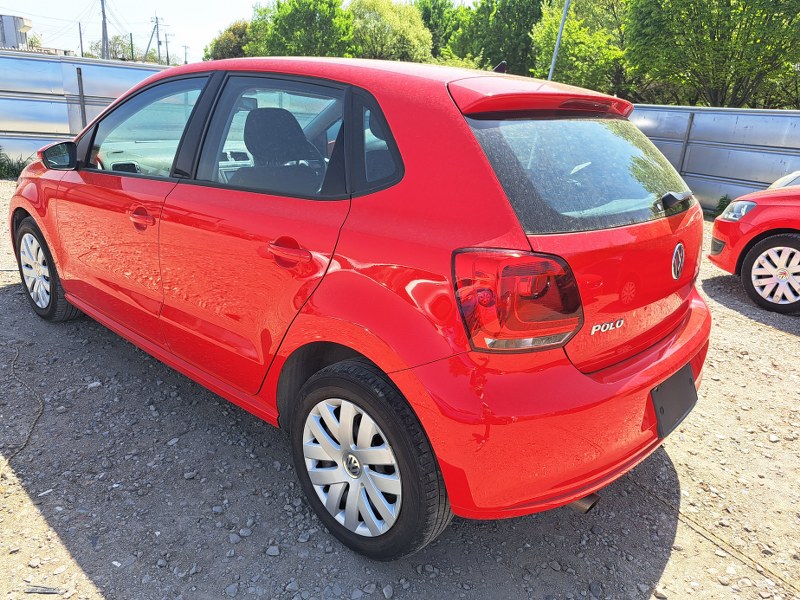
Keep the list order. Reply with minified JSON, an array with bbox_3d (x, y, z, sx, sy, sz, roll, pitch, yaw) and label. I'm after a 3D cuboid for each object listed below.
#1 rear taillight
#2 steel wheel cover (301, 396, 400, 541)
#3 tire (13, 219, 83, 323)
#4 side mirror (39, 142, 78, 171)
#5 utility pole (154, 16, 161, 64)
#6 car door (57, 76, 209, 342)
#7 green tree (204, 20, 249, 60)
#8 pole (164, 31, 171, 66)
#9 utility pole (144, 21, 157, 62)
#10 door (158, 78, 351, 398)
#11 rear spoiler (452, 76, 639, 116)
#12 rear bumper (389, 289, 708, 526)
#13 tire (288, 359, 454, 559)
[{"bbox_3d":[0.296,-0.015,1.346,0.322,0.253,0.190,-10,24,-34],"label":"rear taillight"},{"bbox_3d":[-0.136,0.491,1.652,0.420,0.420,0.050,19,25,36],"label":"steel wheel cover"},{"bbox_3d":[-1.990,-0.173,3.153,0.600,0.600,0.190,19,24,36],"label":"tire"},{"bbox_3d":[-1.491,-0.638,2.436,0.120,0.140,0.200,19,24,36],"label":"side mirror"},{"bbox_3d":[-36.745,-37.527,85.000,0.330,10.500,0.330,-5,22,-22],"label":"utility pole"},{"bbox_3d":[-1.135,-0.434,2.352,1.090,1.060,0.250,19,25,36],"label":"car door"},{"bbox_3d":[-7.464,-10.172,25.012,2.800,4.390,2.800,-1,20,-16],"label":"green tree"},{"bbox_3d":[-46.221,-47.513,110.731,0.330,10.500,0.330,-4,21,-21],"label":"pole"},{"bbox_3d":[-29.769,-29.492,68.228,0.500,9.270,0.400,-3,21,-22],"label":"utility pole"},{"bbox_3d":[-0.457,-0.200,1.826,0.990,1.030,0.220,19,24,36],"label":"door"},{"bbox_3d":[0.522,-0.650,1.803,0.240,0.120,1.160,19,25,36],"label":"rear spoiler"},{"bbox_3d":[0.701,0.210,1.913,0.570,0.500,1.670,19,24,36],"label":"rear bumper"},{"bbox_3d":[-0.085,0.469,1.708,0.600,0.600,0.185,19,25,36],"label":"tire"}]

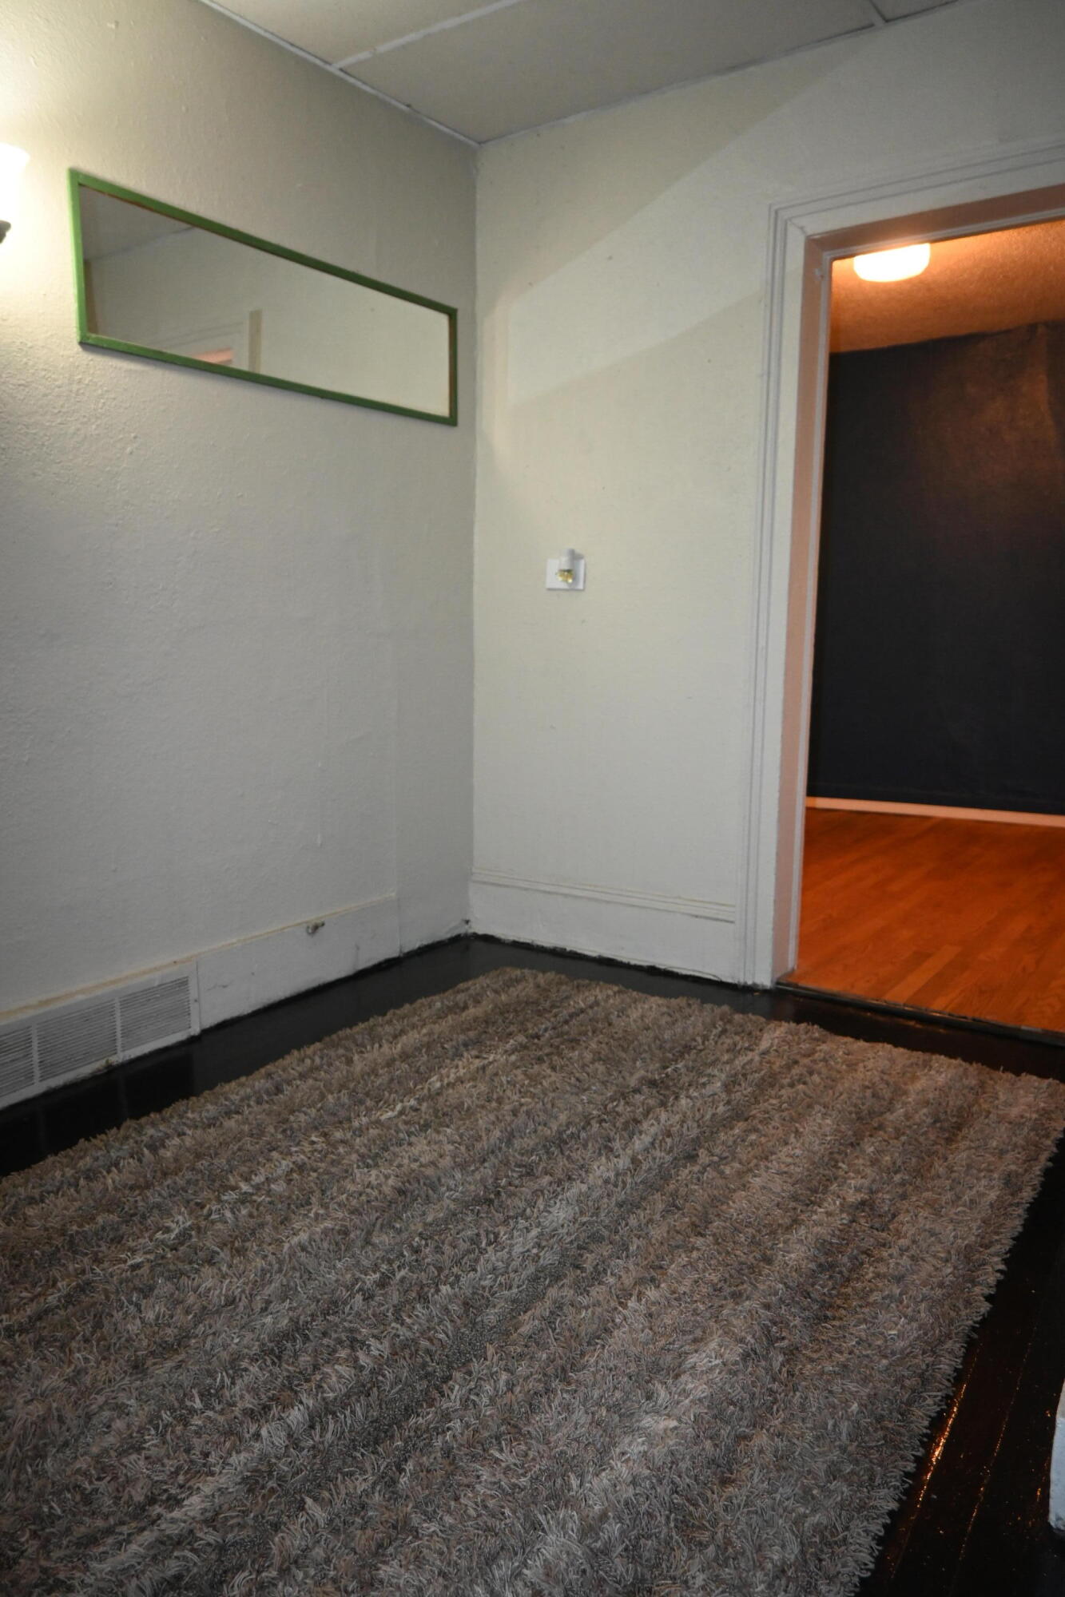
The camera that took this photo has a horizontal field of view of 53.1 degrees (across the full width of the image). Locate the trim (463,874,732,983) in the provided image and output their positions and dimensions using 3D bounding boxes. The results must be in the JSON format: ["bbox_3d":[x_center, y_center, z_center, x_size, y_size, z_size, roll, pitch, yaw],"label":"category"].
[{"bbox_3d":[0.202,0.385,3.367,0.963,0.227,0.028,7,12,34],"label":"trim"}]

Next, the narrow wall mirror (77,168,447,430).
[{"bbox_3d":[-0.607,-1.230,2.757,0.025,0.340,1.250,8,12,36],"label":"narrow wall mirror"}]

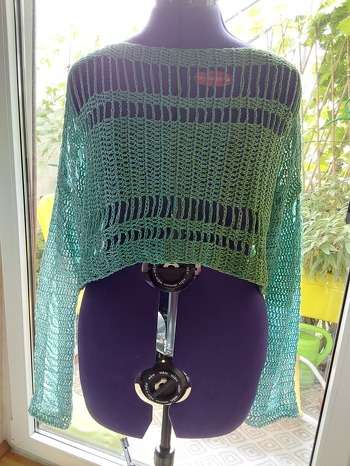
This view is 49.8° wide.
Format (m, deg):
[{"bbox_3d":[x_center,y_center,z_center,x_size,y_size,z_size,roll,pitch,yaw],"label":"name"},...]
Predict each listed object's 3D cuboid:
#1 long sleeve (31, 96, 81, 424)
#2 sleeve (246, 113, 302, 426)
[{"bbox_3d":[-0.216,0.052,0.705,0.105,0.640,0.125,7,16,0],"label":"long sleeve"},{"bbox_3d":[0.197,0.068,0.720,0.105,0.600,0.125,-2,16,0],"label":"sleeve"}]

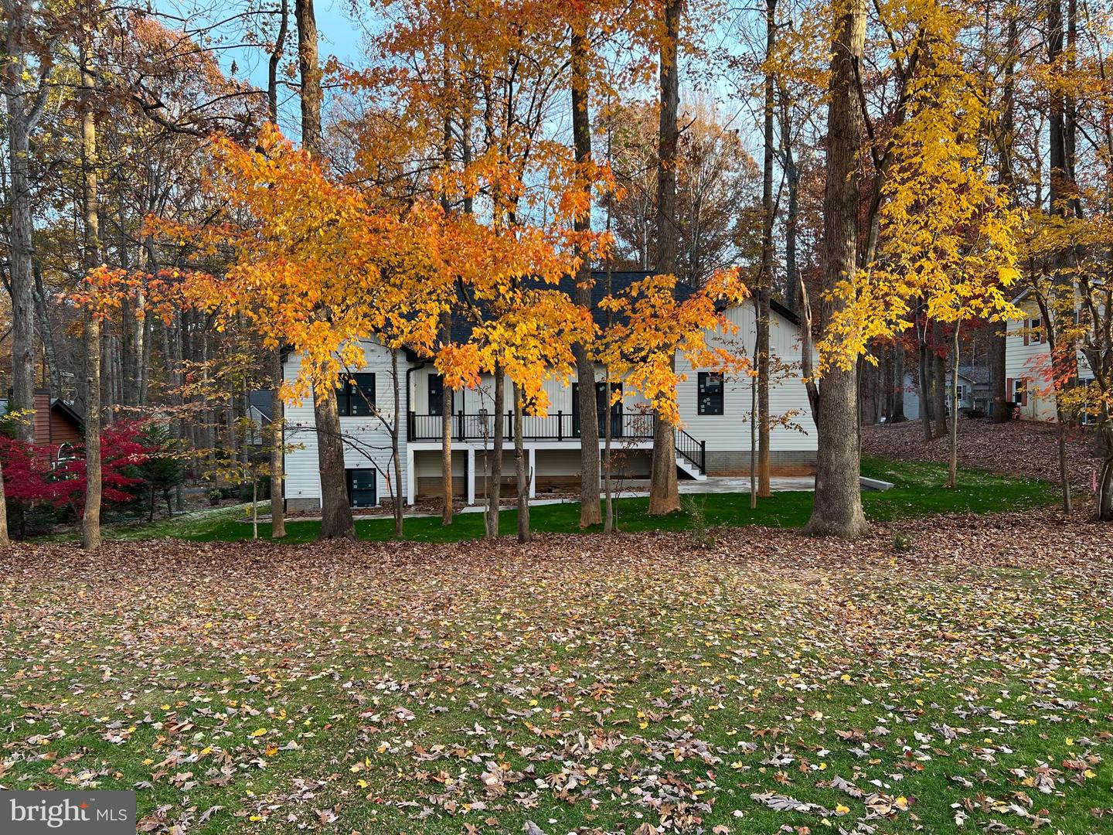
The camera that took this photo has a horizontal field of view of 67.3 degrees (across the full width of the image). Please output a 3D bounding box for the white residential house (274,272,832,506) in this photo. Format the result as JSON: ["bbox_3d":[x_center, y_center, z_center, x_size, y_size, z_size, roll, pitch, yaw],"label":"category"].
[{"bbox_3d":[0.050,-1.440,34.500,19.400,9.150,12.300,0,1,-2],"label":"white residential house"}]

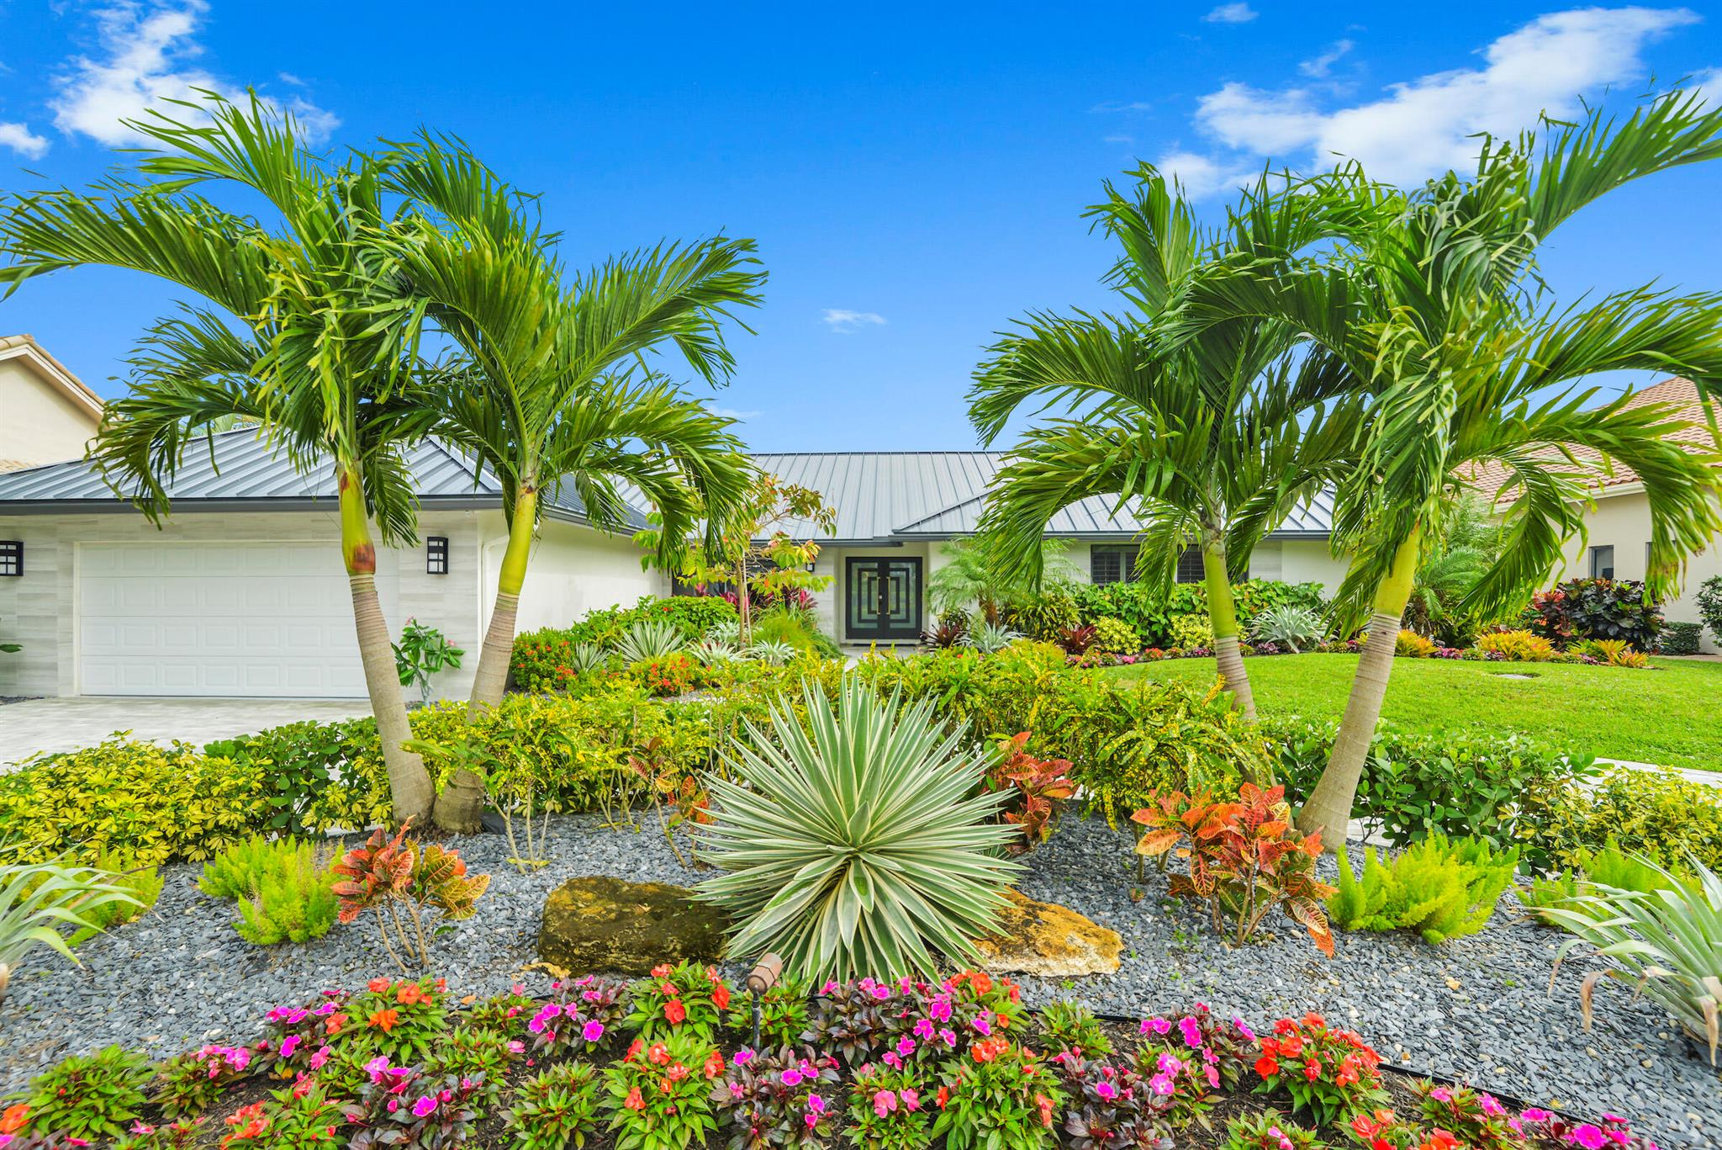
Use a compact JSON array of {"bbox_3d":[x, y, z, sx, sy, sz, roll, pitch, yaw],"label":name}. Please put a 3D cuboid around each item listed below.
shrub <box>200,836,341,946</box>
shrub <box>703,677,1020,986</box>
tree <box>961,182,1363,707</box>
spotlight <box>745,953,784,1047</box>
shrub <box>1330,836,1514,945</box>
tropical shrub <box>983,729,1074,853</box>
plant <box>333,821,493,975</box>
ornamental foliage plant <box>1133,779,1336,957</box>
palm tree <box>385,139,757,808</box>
[{"bbox_3d":[-2.556,1.342,3.330,0.486,0.381,0.534,0,-1,-38],"label":"shrub"},{"bbox_3d":[-0.010,0.970,3.020,1.253,1.118,1.216,0,-1,0],"label":"shrub"},{"bbox_3d":[1.789,-0.455,4.750,2.202,4.002,2.092,0,-1,22],"label":"tree"},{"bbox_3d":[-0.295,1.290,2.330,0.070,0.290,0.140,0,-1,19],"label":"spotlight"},{"bbox_3d":[2.446,1.349,3.360,0.683,0.366,0.628,0,-1,36],"label":"shrub"},{"bbox_3d":[0.895,1.194,4.120,0.502,0.692,0.502,0,-1,12],"label":"tropical shrub"},{"bbox_3d":[-1.752,1.260,3.000,0.530,0.538,0.504,0,-1,-30],"label":"plant"},{"bbox_3d":[1.535,1.207,3.200,0.770,0.648,0.693,0,-1,26],"label":"ornamental foliage plant"},{"bbox_3d":[-1.674,-0.527,4.700,2.158,4.145,2.050,0,-1,-21],"label":"palm tree"}]

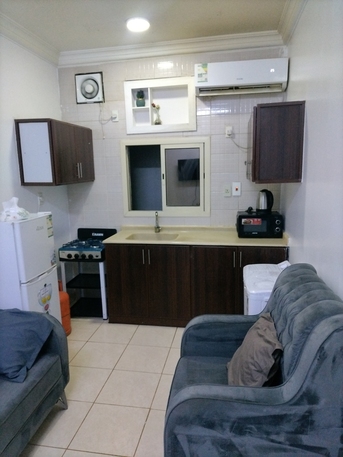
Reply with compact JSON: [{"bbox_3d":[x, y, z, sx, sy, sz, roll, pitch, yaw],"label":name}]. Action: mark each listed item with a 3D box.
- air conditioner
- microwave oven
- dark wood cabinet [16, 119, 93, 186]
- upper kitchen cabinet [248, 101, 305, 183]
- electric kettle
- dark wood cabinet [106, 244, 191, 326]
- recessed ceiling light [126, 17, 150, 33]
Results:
[{"bbox_3d":[0.679,-1.460,3.377,0.860,0.287,0.215,0,11,10],"label":"air conditioner"},{"bbox_3d":[0.910,-0.048,3.551,0.435,0.238,0.320,0,11,10],"label":"microwave oven"},{"bbox_3d":[-1.128,-0.749,3.488,0.340,0.575,0.900,0,11,10],"label":"dark wood cabinet"},{"bbox_3d":[0.871,-0.709,2.995,0.360,0.575,0.970,0,11,10],"label":"upper kitchen cabinet"},{"bbox_3d":[0.943,-0.277,3.481,0.210,0.245,0.160,8,14,41],"label":"electric kettle"},{"bbox_3d":[-0.180,0.536,3.726,0.875,0.840,0.550,0,11,10],"label":"dark wood cabinet"},{"bbox_3d":[-0.285,-1.765,2.979,0.180,0.040,0.180,0,11,10],"label":"recessed ceiling light"}]

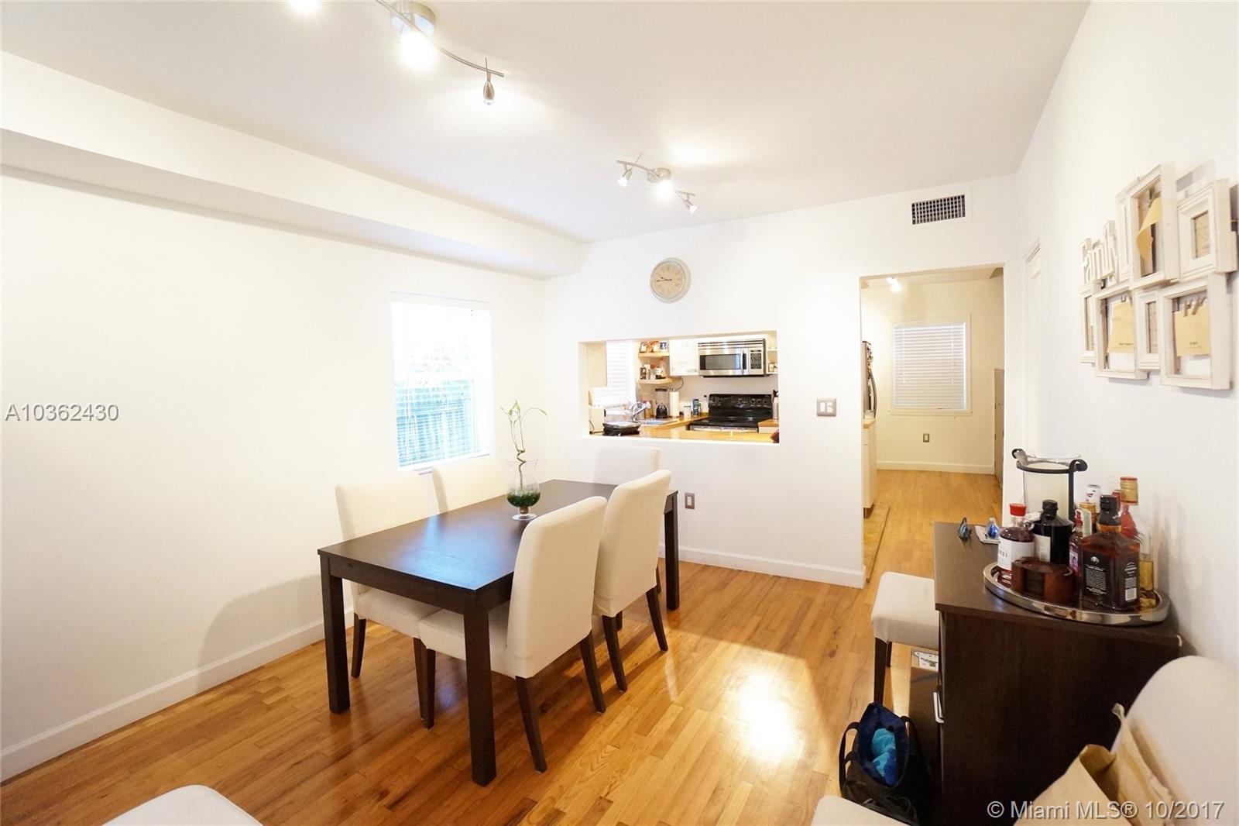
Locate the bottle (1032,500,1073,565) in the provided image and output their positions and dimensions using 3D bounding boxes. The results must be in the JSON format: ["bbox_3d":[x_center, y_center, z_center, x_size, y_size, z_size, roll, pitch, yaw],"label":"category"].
[{"bbox_3d":[1.129,0.317,1.348,0.086,0.180,0.086,-2,4,1],"label":"bottle"}]

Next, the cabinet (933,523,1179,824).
[{"bbox_3d":[1.043,0.854,1.344,0.385,0.930,0.680,0,5,31],"label":"cabinet"}]

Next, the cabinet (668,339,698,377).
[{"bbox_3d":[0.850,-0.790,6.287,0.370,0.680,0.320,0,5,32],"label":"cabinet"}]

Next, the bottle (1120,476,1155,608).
[{"bbox_3d":[1.207,0.282,1.226,0.083,0.263,0.085,-2,4,8],"label":"bottle"}]

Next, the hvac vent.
[{"bbox_3d":[1.863,-1.181,3.011,0.275,0.145,0.030,0,5,32],"label":"hvac vent"}]

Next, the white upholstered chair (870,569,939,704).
[{"bbox_3d":[1.374,0.781,2.098,0.580,0.970,0.510,0,5,32],"label":"white upholstered chair"}]

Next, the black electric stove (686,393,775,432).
[{"bbox_3d":[1.268,0.401,5.687,0.760,1.180,0.680,0,5,29],"label":"black electric stove"}]

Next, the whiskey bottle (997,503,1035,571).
[{"bbox_3d":[1.045,0.324,1.359,0.075,0.172,0.075,0,5,26],"label":"whiskey bottle"}]

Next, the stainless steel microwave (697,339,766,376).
[{"bbox_3d":[1.279,-0.589,5.772,0.750,0.400,0.390,0,5,29],"label":"stainless steel microwave"}]

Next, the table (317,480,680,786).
[{"bbox_3d":[-0.465,0.906,2.726,0.955,0.740,1.630,0,5,31],"label":"table"}]

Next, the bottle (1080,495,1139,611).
[{"bbox_3d":[1.098,0.304,1.152,0.075,0.240,0.075,-5,5,-26],"label":"bottle"}]

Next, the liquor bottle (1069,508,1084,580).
[{"bbox_3d":[1.064,0.307,1.202,0.046,0.175,0.046,-6,6,-42],"label":"liquor bottle"}]

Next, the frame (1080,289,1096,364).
[{"bbox_3d":[1.431,-0.263,1.557,0.030,0.222,0.180,0,5,32],"label":"frame"}]

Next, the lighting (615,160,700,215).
[{"bbox_3d":[0.207,-1.133,2.540,0.130,0.160,0.630,2,6,41],"label":"lighting"}]

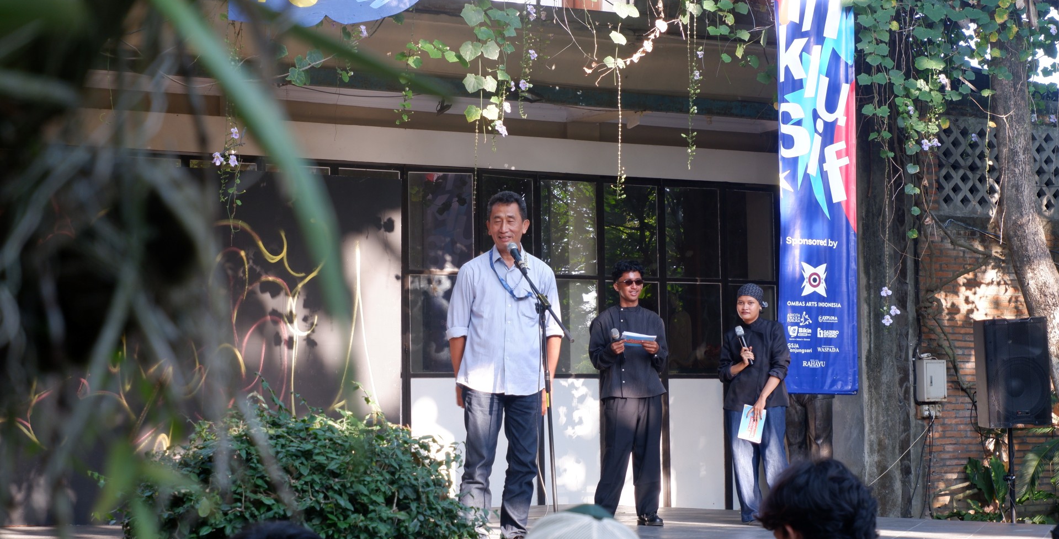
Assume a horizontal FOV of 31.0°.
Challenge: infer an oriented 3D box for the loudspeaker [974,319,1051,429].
[{"bbox_3d":[3.186,0.680,12.600,0.420,0.700,0.360,-1,-5,-7],"label":"loudspeaker"}]

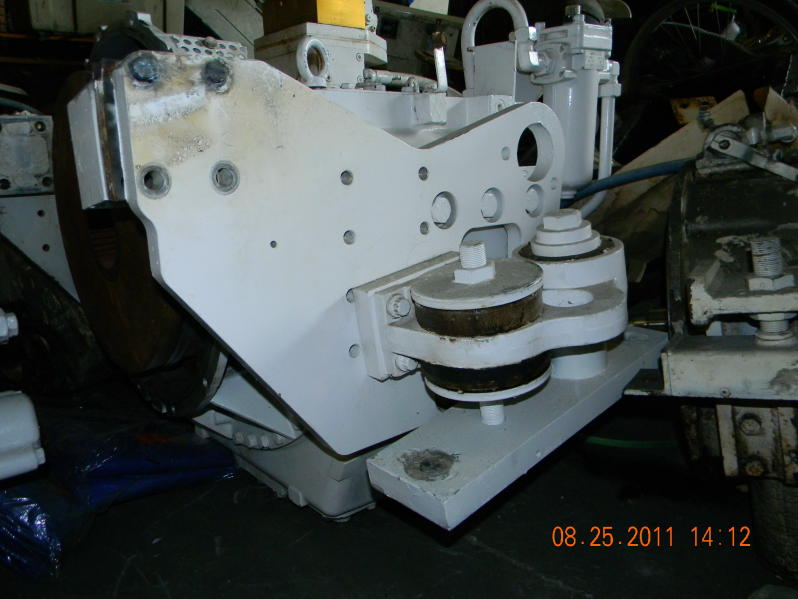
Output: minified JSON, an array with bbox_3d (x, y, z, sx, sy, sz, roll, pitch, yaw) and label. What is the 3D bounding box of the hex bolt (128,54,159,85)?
[{"bbox_3d":[-0.267,-0.242,0.680,0.029,0.029,0.016,-13,17,-42],"label":"hex bolt"}]

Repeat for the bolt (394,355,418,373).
[{"bbox_3d":[0.011,0.087,0.918,0.030,0.030,0.016,-24,24,-39],"label":"bolt"}]

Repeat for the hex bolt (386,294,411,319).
[{"bbox_3d":[-0.001,0.010,0.892,0.030,0.030,0.016,-24,24,-39],"label":"hex bolt"}]

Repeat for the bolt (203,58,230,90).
[{"bbox_3d":[-0.207,-0.257,0.735,0.029,0.029,0.016,-13,17,-42],"label":"bolt"}]

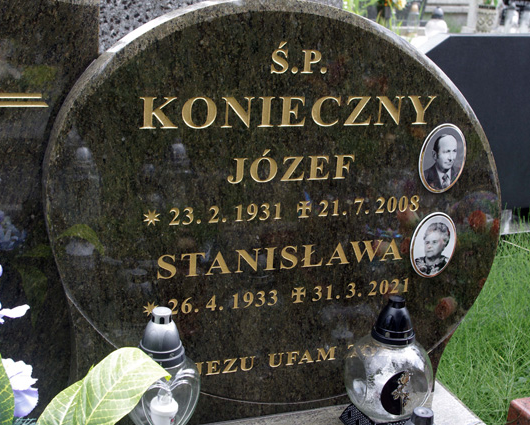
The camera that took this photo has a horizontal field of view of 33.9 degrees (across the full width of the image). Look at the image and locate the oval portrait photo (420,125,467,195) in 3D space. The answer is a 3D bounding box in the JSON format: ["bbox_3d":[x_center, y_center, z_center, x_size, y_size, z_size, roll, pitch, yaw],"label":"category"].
[{"bbox_3d":[0.324,-0.094,1.563,0.095,0.126,0.014,-3,18,-21],"label":"oval portrait photo"}]

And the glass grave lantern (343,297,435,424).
[{"bbox_3d":[0.223,0.268,1.542,0.156,0.246,0.156,3,17,-1],"label":"glass grave lantern"}]

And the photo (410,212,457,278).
[{"bbox_3d":[0.317,0.063,1.611,0.095,0.124,0.014,-3,18,-21],"label":"photo"}]

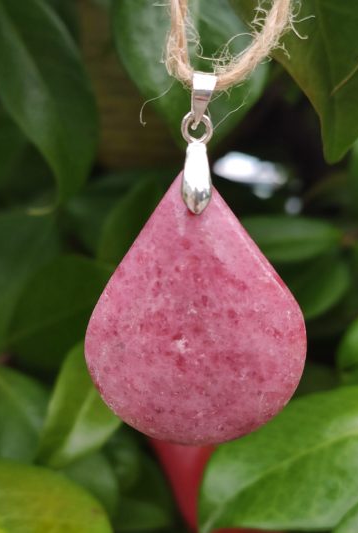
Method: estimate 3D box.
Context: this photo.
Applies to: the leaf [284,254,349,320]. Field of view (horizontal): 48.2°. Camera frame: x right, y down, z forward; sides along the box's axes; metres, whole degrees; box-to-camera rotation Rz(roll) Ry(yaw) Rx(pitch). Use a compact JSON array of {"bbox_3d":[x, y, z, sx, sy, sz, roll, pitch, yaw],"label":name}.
[{"bbox_3d":[0.089,0.017,0.270,0.064,0.036,0.012,-32,-20,-25],"label":"leaf"}]

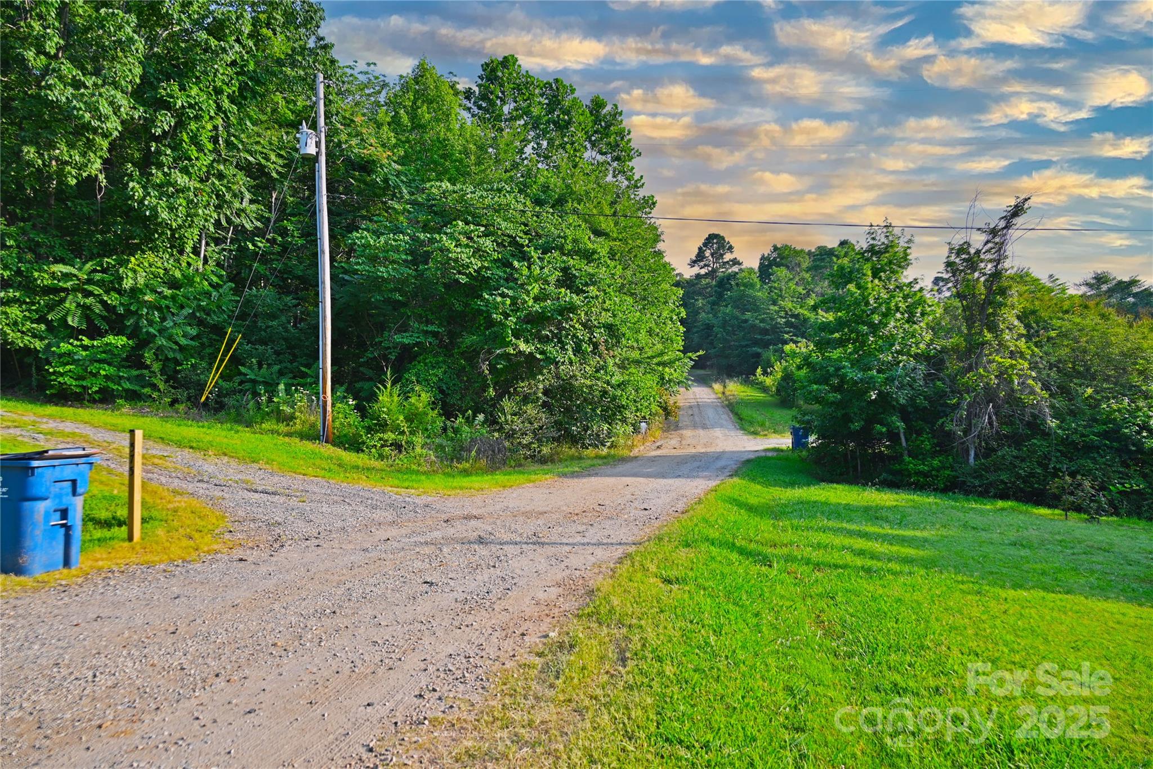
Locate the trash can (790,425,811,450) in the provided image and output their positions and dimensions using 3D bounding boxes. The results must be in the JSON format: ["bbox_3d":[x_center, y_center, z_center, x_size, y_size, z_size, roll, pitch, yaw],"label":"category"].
[{"bbox_3d":[9.882,2.357,34.000,0.820,1.100,0.700,0,-1,6],"label":"trash can"}]

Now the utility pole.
[{"bbox_3d":[-6.952,-3.501,21.200,0.280,10.250,0.280,-1,-1,0],"label":"utility pole"}]

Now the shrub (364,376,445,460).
[{"bbox_3d":[-4.637,0.900,20.500,2.150,2.150,1.800,0,-1,-12],"label":"shrub"}]

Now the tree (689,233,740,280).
[{"bbox_3d":[21.870,-13.360,122.000,8.200,21.500,8.000,0,0,0],"label":"tree"}]

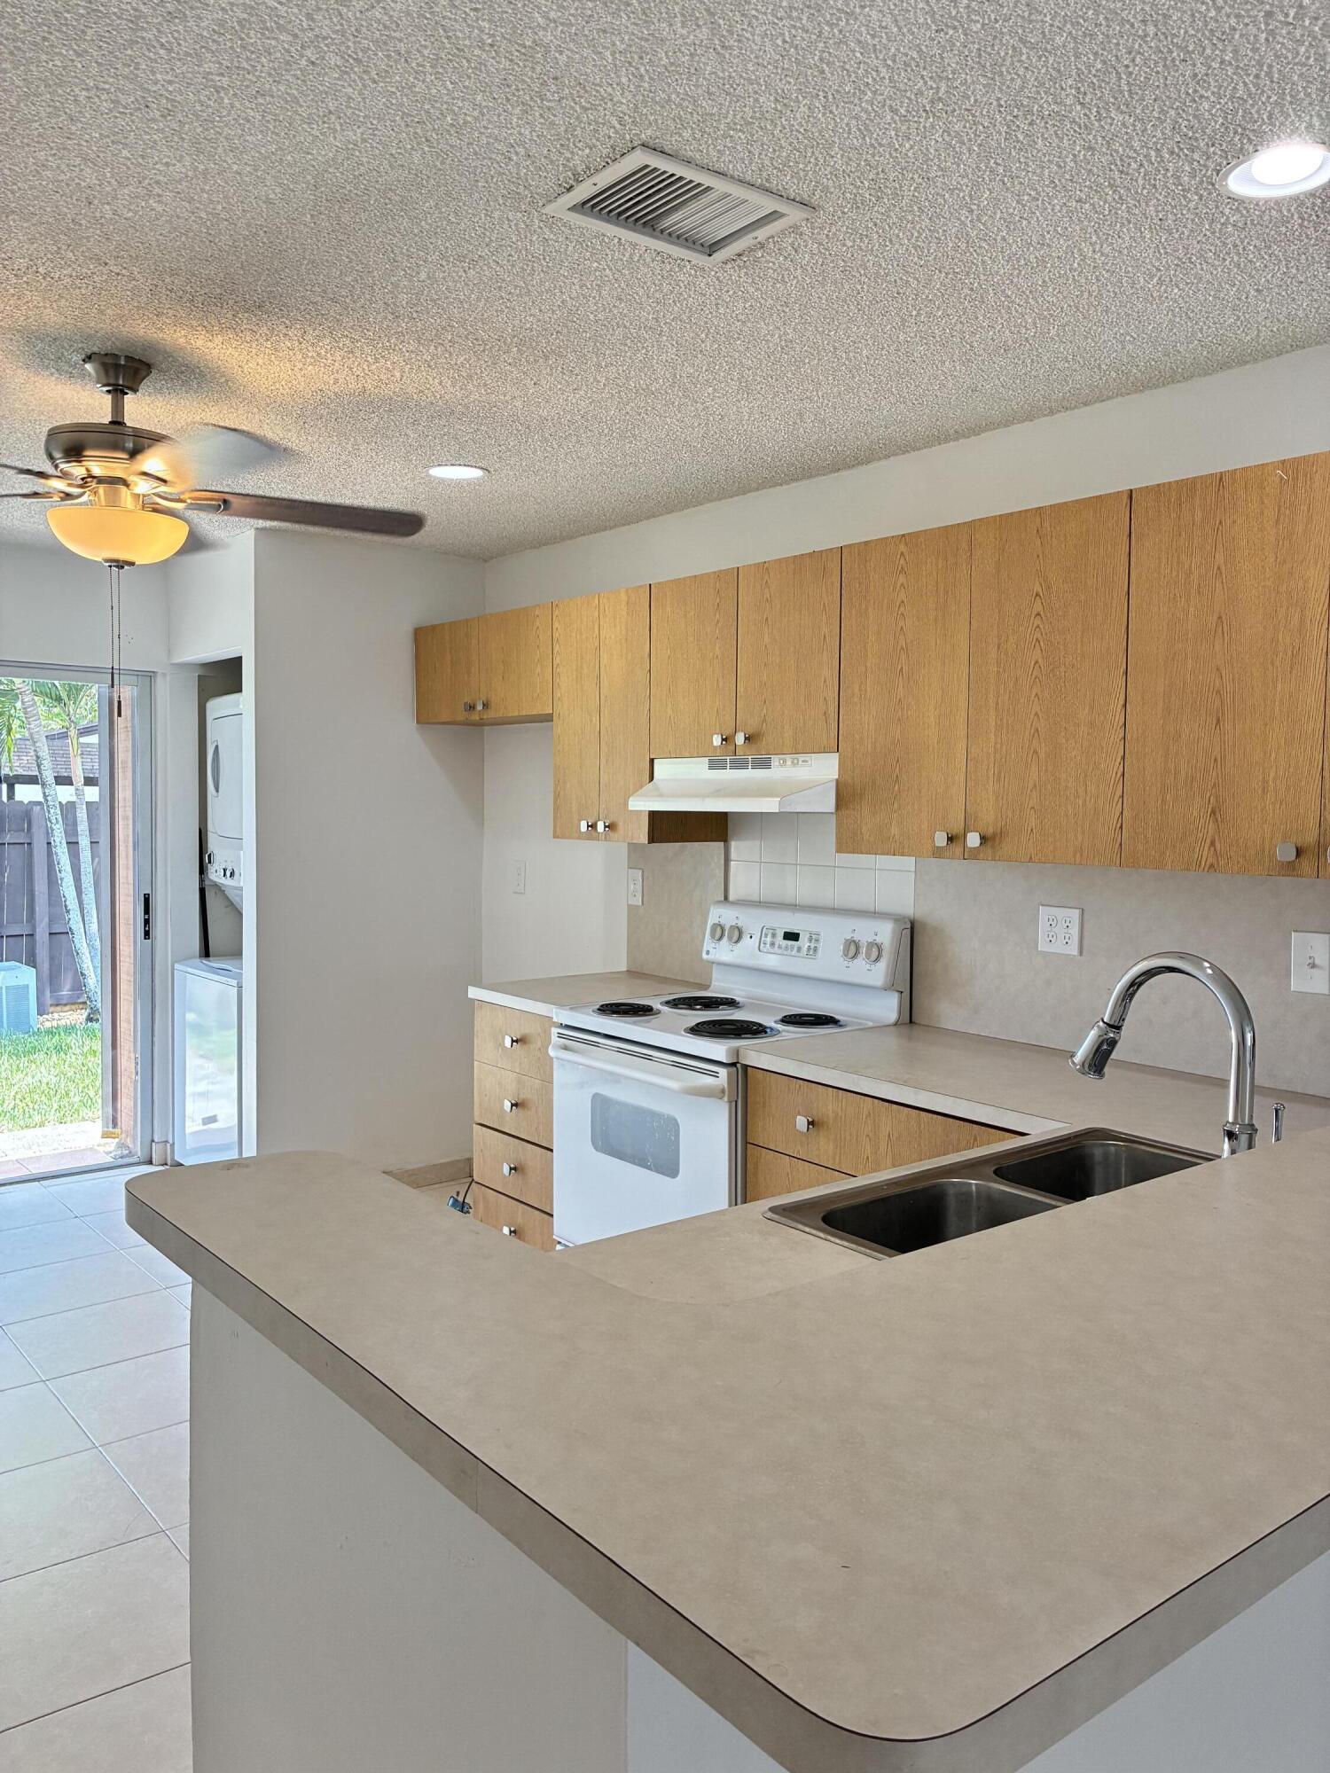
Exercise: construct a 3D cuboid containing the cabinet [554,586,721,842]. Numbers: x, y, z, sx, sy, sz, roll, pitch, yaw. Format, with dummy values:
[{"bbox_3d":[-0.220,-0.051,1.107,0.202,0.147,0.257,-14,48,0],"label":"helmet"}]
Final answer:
[{"bbox_3d":[-0.085,-0.529,4.222,0.304,0.760,0.515,-3,5,-38],"label":"cabinet"}]

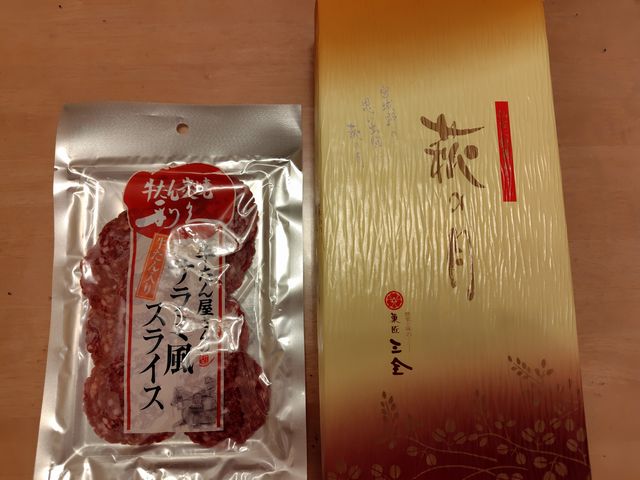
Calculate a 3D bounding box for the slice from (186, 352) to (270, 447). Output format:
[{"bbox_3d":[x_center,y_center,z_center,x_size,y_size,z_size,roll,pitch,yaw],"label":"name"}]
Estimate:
[{"bbox_3d":[-0.053,0.093,0.247,0.050,0.004,0.052,0,82,0],"label":"slice"}]

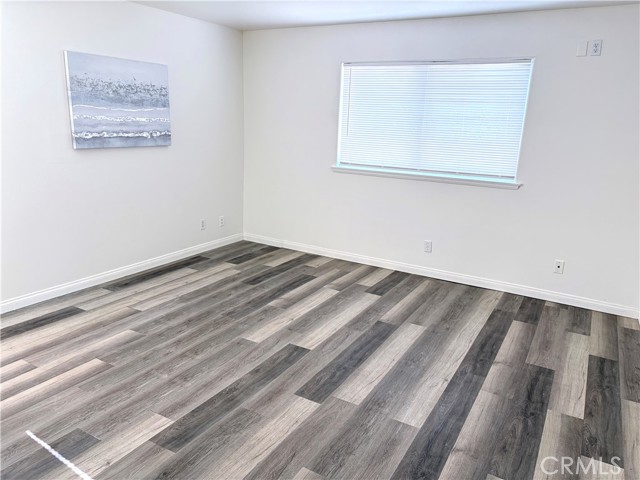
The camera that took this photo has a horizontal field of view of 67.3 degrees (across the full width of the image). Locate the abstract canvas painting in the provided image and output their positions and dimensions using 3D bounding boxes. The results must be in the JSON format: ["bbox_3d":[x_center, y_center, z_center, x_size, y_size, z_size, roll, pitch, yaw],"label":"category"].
[{"bbox_3d":[-1.726,-1.198,4.247,0.037,0.757,1.012,10,17,29],"label":"abstract canvas painting"}]

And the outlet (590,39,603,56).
[{"bbox_3d":[2.176,-1.511,3.781,0.071,0.116,0.012,10,17,29],"label":"outlet"}]

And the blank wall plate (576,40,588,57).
[{"bbox_3d":[2.090,-1.524,3.831,0.072,0.115,0.012,10,17,29],"label":"blank wall plate"}]

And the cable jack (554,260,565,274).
[{"bbox_3d":[2.107,0.244,4.236,0.071,0.115,0.012,10,17,29],"label":"cable jack"}]

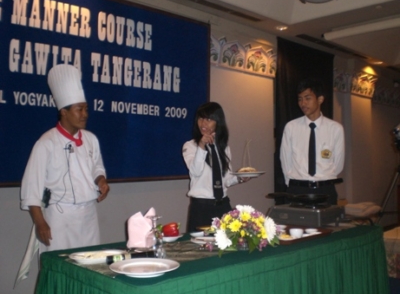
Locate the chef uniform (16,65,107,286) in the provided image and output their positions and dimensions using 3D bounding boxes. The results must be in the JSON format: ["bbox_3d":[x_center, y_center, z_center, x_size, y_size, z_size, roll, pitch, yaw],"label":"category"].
[{"bbox_3d":[-0.840,0.300,2.700,0.520,1.600,0.360,1,-1,-41],"label":"chef uniform"}]

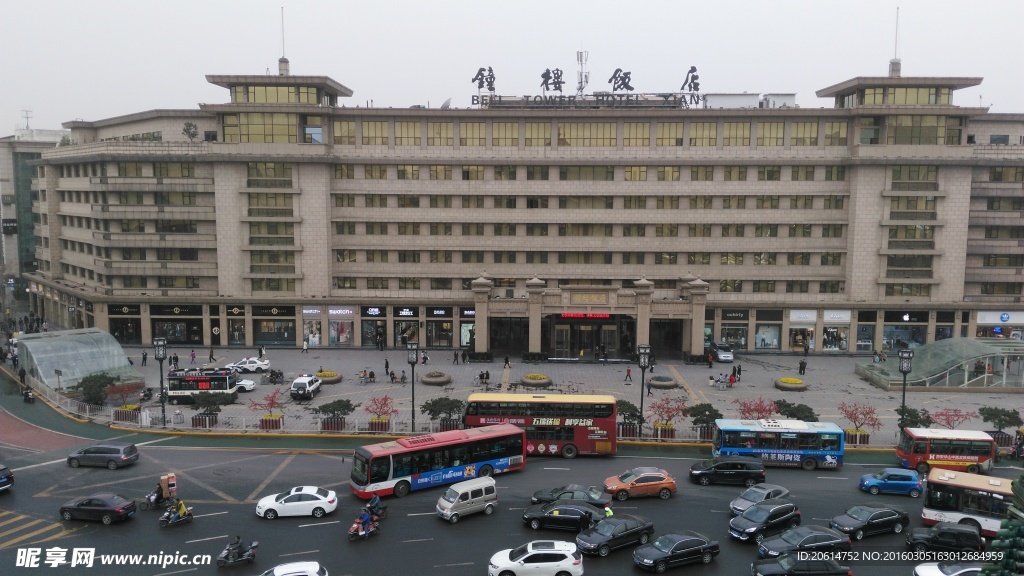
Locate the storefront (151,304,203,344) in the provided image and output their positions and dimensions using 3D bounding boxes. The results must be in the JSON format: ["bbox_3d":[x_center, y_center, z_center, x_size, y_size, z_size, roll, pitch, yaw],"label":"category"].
[{"bbox_3d":[-40.830,4.549,89.233,6.200,4.950,1.400,0,7,0],"label":"storefront"}]

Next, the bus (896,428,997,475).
[{"bbox_3d":[30.947,11.621,52.328,5.850,2.740,2.180,1,6,6],"label":"bus"}]

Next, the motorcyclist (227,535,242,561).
[{"bbox_3d":[-13.930,13.026,36.800,0.800,1.280,0.600,-2,7,-25],"label":"motorcyclist"}]

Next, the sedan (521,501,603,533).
[{"bbox_3d":[3.116,13.116,42.809,4.820,1.450,1.830,1,7,5],"label":"sedan"}]

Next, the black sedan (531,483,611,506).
[{"bbox_3d":[3.655,12.658,44.323,4.750,1.450,1.800,2,6,16],"label":"black sedan"}]

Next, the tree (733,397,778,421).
[{"bbox_3d":[19.136,10.037,57.625,3.600,2.800,3.100,1,7,3],"label":"tree"}]

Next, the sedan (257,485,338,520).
[{"bbox_3d":[-12.776,12.693,43.716,4.600,1.480,1.790,0,6,-7],"label":"sedan"}]

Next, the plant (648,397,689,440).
[{"bbox_3d":[12.467,10.261,58.274,3.131,3.179,2.567,0,6,1],"label":"plant"}]

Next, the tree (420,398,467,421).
[{"bbox_3d":[-5.637,9.917,59.831,3.848,1.837,3.155,0,6,1],"label":"tree"}]

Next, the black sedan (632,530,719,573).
[{"bbox_3d":[8.472,13.426,37.858,4.750,1.470,1.760,-2,6,-22],"label":"black sedan"}]

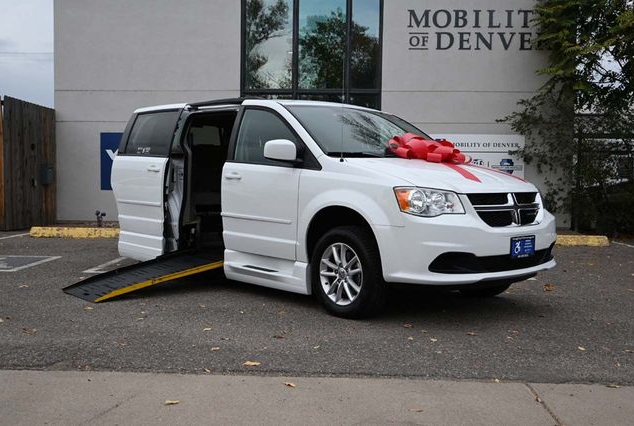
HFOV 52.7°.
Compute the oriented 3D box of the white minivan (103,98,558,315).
[{"bbox_3d":[-0.170,-0.210,6.457,2.040,1.800,5.150,-2,4,-41],"label":"white minivan"}]

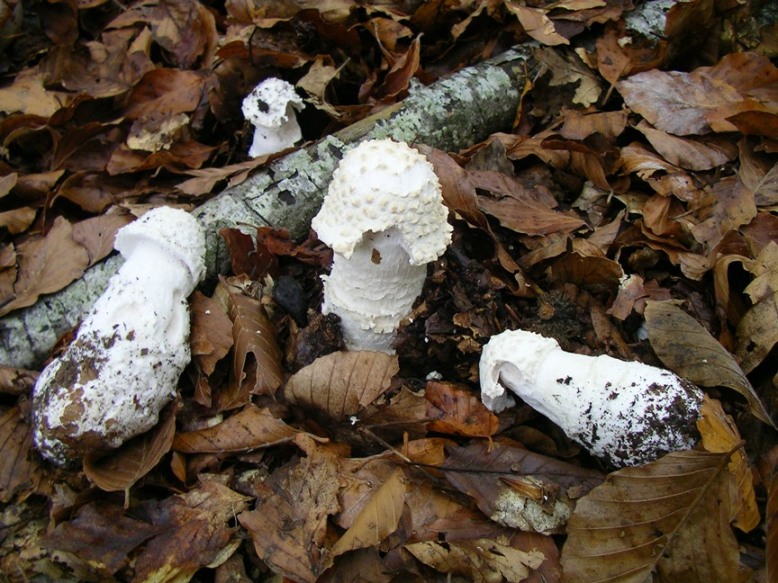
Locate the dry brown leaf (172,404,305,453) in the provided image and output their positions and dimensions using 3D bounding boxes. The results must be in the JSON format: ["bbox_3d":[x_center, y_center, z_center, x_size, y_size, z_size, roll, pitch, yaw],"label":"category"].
[{"bbox_3d":[-0.074,0.068,0.424,0.065,0.014,0.024,-2,58,-1],"label":"dry brown leaf"}]

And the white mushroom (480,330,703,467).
[{"bbox_3d":[0.098,0.049,0.422,0.112,0.054,0.054,16,45,16],"label":"white mushroom"}]

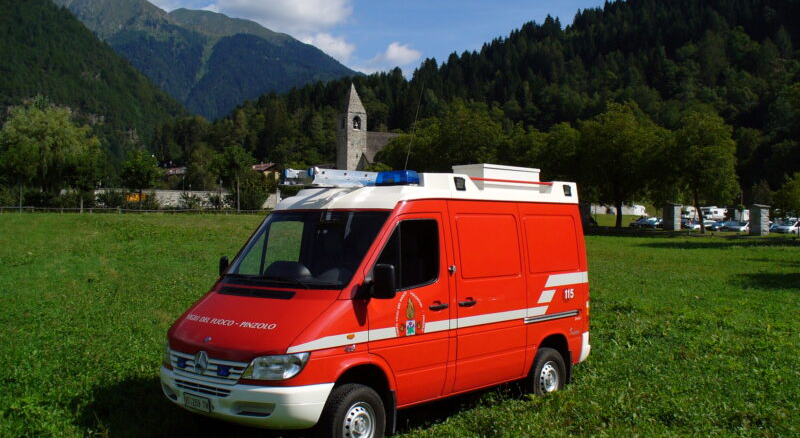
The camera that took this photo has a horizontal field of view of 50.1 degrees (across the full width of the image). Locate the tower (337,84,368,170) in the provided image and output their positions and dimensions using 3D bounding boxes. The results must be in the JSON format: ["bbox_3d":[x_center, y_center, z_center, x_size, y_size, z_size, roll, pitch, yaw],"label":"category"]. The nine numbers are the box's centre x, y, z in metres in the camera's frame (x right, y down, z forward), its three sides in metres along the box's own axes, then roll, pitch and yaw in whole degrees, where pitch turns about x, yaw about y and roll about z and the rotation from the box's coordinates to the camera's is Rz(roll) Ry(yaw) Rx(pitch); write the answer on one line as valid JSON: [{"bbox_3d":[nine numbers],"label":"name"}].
[{"bbox_3d":[-8.925,-13.285,160.000,4.300,24.000,4.300,0,0,-32],"label":"tower"}]

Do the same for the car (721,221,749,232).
[{"bbox_3d":[42.753,0.973,108.000,4.250,1.450,1.750,0,0,-38],"label":"car"}]

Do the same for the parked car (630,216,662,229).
[{"bbox_3d":[31.422,0.484,109.000,4.300,1.450,1.750,0,0,-34],"label":"parked car"}]

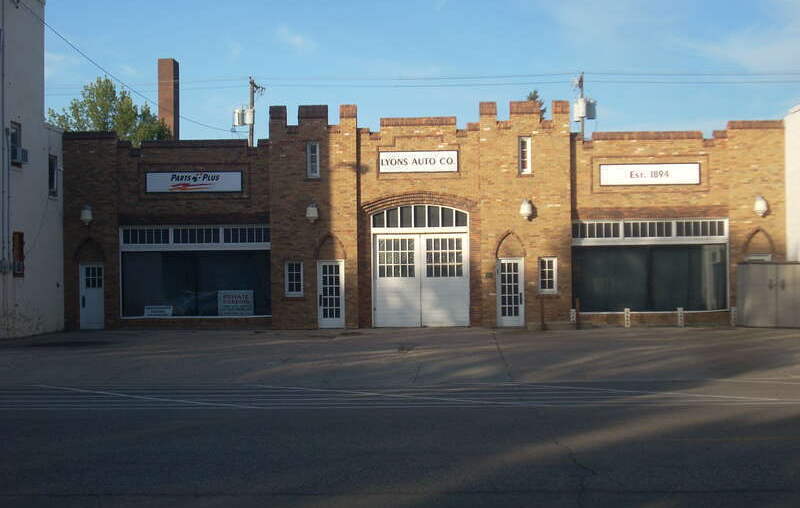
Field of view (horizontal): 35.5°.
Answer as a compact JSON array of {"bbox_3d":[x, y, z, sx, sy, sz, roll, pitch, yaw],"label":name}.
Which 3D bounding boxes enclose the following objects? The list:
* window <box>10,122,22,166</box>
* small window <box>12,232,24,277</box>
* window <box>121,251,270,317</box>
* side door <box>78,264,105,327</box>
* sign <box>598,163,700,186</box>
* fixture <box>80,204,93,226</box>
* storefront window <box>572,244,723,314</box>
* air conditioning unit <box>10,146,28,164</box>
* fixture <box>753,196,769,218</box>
[{"bbox_3d":[-11.300,-3.193,36.537,0.150,1.298,0.837,-1,-1,3],"label":"window"},{"bbox_3d":[-11.256,0.035,36.652,0.150,1.330,0.891,-1,-1,3],"label":"small window"},{"bbox_3d":[-6.589,0.966,40.242,4.897,2.144,0.120,-1,-1,3],"label":"window"},{"bbox_3d":[-9.994,1.383,40.470,0.836,2.084,0.100,-1,-1,3],"label":"side door"},{"bbox_3d":[7.894,-2.503,39.359,3.156,0.685,0.120,-1,-1,3],"label":"sign"},{"bbox_3d":[-10.093,-1.263,40.229,0.400,0.709,0.420,-1,-1,3],"label":"fixture"},{"bbox_3d":[7.913,0.768,39.462,4.871,2.118,0.120,-1,-1,3],"label":"storefront window"},{"bbox_3d":[-11.135,-2.880,36.472,0.430,0.420,0.580,-1,-1,3],"label":"air conditioning unit"},{"bbox_3d":[11.278,-1.475,38.962,0.446,0.640,0.420,-1,-1,3],"label":"fixture"}]

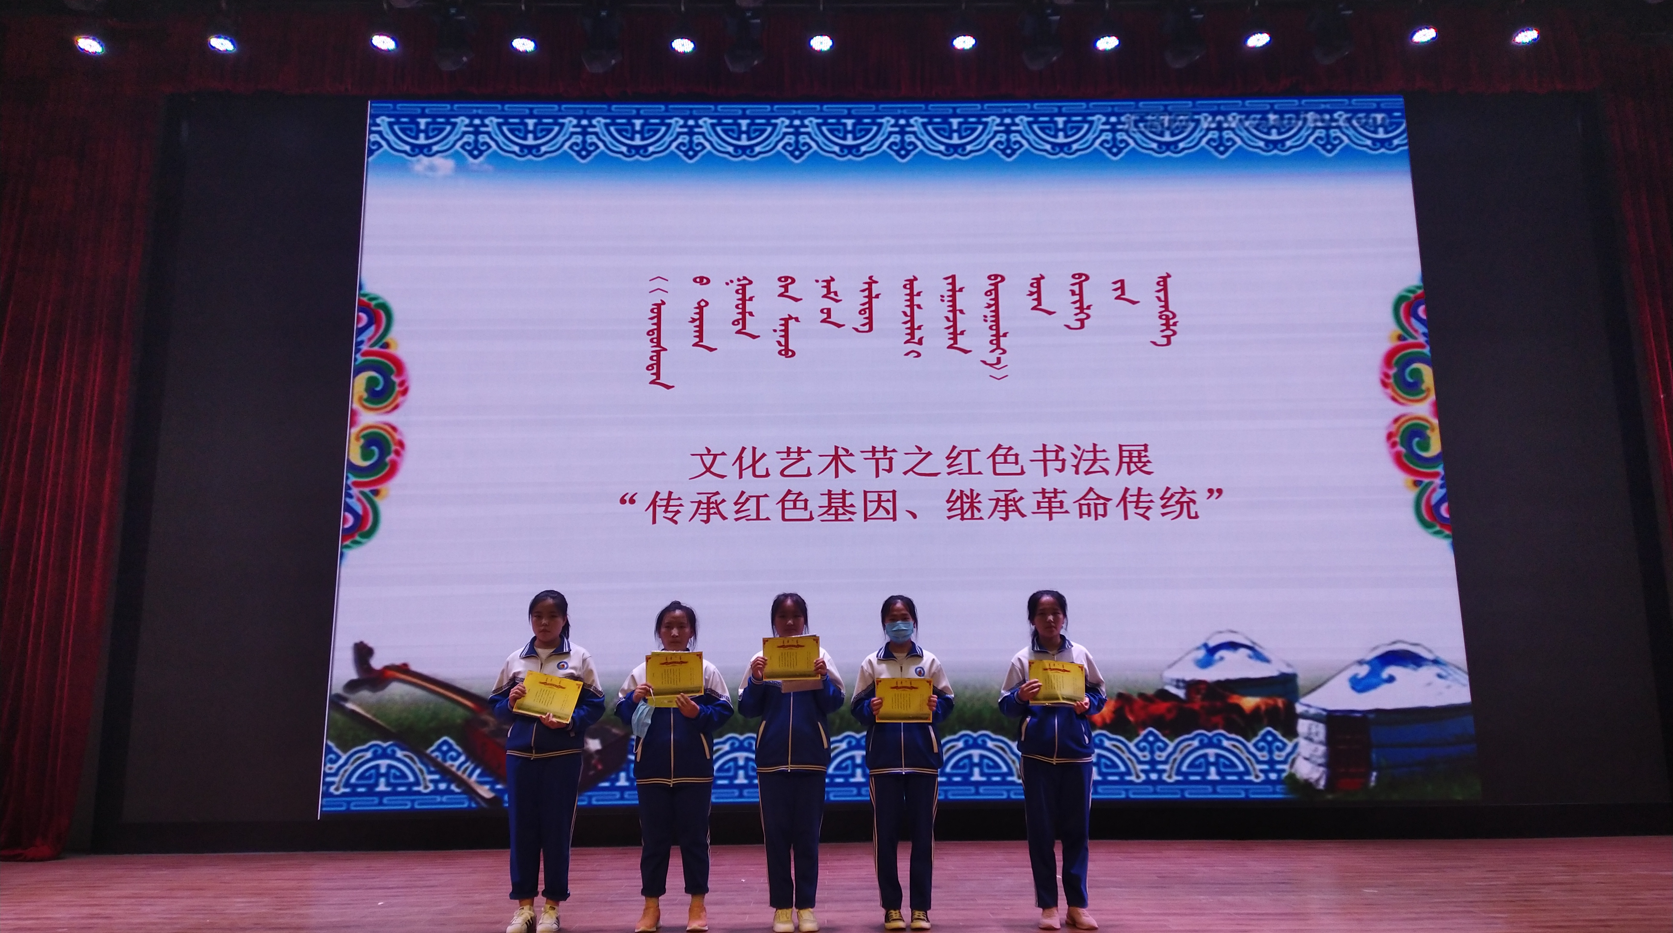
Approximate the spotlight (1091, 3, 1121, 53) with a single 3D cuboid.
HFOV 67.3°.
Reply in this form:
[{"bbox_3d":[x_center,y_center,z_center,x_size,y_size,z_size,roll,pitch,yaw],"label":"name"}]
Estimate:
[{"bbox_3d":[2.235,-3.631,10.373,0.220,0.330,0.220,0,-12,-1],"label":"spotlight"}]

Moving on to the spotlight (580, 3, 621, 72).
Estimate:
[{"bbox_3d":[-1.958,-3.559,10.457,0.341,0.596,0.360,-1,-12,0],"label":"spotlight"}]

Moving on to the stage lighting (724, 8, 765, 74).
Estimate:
[{"bbox_3d":[-0.751,-3.519,10.317,0.330,0.490,0.300,0,-12,-1],"label":"stage lighting"}]

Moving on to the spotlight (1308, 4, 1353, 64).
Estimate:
[{"bbox_3d":[4.109,-3.600,10.451,0.361,0.528,0.360,-1,-12,0],"label":"spotlight"}]

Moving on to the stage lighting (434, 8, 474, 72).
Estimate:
[{"bbox_3d":[-3.123,-3.526,10.293,0.330,0.490,0.300,0,-12,-1],"label":"stage lighting"}]

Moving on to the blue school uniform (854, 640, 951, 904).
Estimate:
[{"bbox_3d":[0.328,1.504,6.106,0.489,1.274,0.340,0,-12,-1],"label":"blue school uniform"}]

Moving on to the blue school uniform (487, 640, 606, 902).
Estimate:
[{"bbox_3d":[-1.429,1.487,6.190,0.557,1.246,0.360,-2,-12,6],"label":"blue school uniform"}]

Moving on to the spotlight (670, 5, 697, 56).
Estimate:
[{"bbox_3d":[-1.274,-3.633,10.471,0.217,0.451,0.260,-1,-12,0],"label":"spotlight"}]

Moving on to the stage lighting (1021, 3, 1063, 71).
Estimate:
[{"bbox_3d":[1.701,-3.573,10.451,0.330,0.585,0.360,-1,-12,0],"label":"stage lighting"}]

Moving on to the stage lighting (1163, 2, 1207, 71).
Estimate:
[{"bbox_3d":[2.864,-3.566,10.366,0.330,0.490,0.300,0,-12,-1],"label":"stage lighting"}]

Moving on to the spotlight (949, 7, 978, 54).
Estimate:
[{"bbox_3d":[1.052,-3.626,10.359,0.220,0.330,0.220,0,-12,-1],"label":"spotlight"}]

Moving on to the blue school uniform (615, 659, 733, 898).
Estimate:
[{"bbox_3d":[-0.806,1.537,6.229,0.554,1.140,0.380,-1,-12,0],"label":"blue school uniform"}]

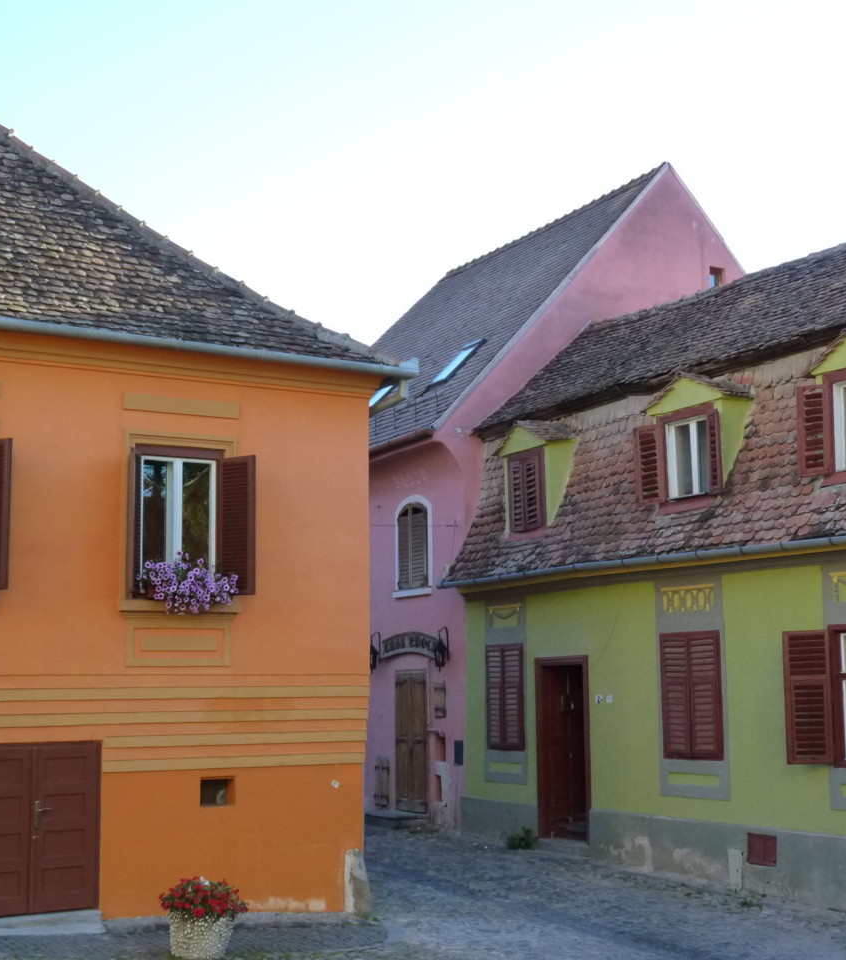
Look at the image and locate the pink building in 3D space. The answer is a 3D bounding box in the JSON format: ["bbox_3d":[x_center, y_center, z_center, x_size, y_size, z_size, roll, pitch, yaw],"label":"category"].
[{"bbox_3d":[2.127,0.537,28.893,9.167,11.060,9.267,4,-9,-28],"label":"pink building"}]

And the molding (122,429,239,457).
[{"bbox_3d":[-2.215,-0.329,13.646,1.097,0.188,0.070,4,-9,-30],"label":"molding"}]

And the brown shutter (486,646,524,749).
[{"bbox_3d":[1.116,2.954,20.072,0.060,1.427,0.885,4,-10,-31],"label":"brown shutter"}]

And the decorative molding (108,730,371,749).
[{"bbox_3d":[-1.694,2.433,13.902,2.664,0.095,0.050,4,-9,-30],"label":"decorative molding"}]

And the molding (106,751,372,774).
[{"bbox_3d":[-1.704,2.646,13.865,2.646,0.100,0.050,4,-9,-30],"label":"molding"}]

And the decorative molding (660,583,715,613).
[{"bbox_3d":[3.058,1.373,17.094,0.050,0.277,0.929,4,-10,-31],"label":"decorative molding"}]

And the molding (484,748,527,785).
[{"bbox_3d":[1.122,3.877,19.949,0.050,0.424,0.963,4,-10,-31],"label":"molding"}]

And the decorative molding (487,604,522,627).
[{"bbox_3d":[1.181,1.994,21.708,0.050,0.292,0.814,5,-10,-33],"label":"decorative molding"}]

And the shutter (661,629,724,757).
[{"bbox_3d":[3.313,2.679,18.335,0.080,1.579,1.069,5,-10,-33],"label":"shutter"}]

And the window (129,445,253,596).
[{"bbox_3d":[-2.150,0.384,13.800,1.125,1.429,0.380,4,-9,-30],"label":"window"}]

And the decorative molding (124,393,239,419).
[{"bbox_3d":[-2.266,-0.699,14.026,1.159,0.149,0.050,4,-9,-30],"label":"decorative molding"}]

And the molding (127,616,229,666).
[{"bbox_3d":[-2.203,1.467,13.384,1.001,0.440,0.060,4,-9,-30],"label":"molding"}]

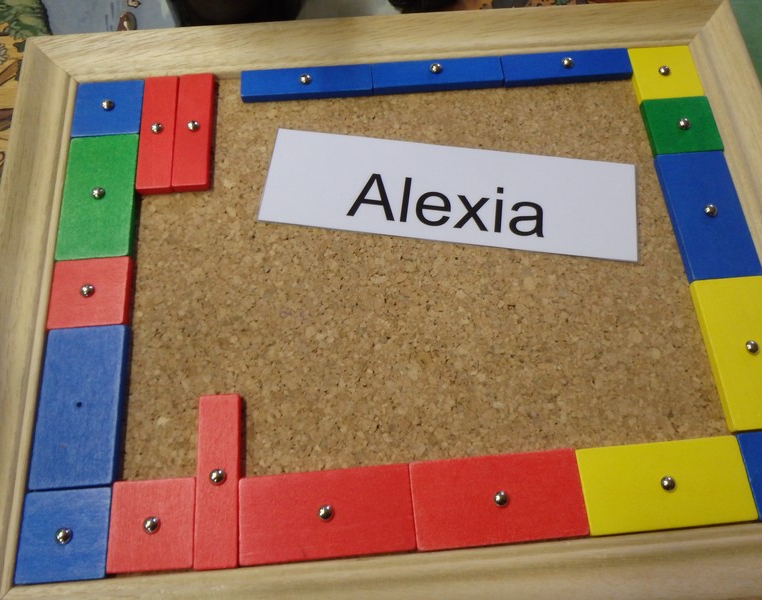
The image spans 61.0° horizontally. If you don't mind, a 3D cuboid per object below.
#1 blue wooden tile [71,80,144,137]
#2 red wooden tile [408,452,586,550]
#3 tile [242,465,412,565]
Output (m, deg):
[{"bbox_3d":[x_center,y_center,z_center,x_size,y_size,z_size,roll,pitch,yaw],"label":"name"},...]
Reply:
[{"bbox_3d":[-0.103,-0.072,0.246,0.025,0.004,0.025,-4,68,-2],"label":"blue wooden tile"},{"bbox_3d":[0.035,0.059,0.193,0.050,0.004,0.025,-4,68,-2],"label":"red wooden tile"},{"bbox_3d":[-0.016,0.063,0.191,0.050,0.004,0.025,-4,68,-2],"label":"tile"}]

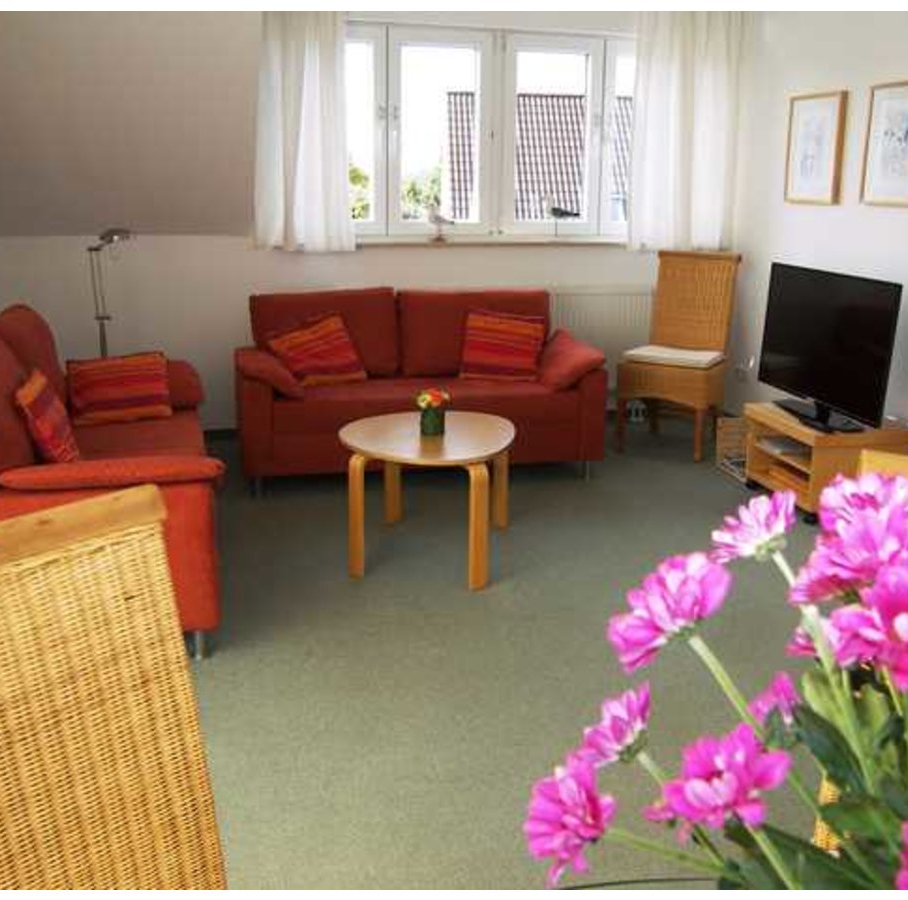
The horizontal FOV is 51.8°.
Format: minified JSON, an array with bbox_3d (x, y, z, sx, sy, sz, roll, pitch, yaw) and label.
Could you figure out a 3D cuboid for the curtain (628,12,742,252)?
[{"bbox_3d":[1.299,-1.799,5.229,0.694,1.341,0.130,-3,15,-13],"label":"curtain"}]

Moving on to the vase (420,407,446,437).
[{"bbox_3d":[-0.080,-0.099,3.429,0.090,0.100,0.090,-3,16,-11],"label":"vase"}]

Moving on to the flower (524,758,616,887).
[{"bbox_3d":[0.073,0.235,0.590,0.052,0.068,0.070,-2,16,-8],"label":"flower"}]

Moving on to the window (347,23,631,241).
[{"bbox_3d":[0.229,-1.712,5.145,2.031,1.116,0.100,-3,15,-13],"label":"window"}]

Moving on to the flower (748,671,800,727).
[{"bbox_3d":[0.219,0.171,0.640,0.038,0.036,0.037,6,17,20],"label":"flower"}]

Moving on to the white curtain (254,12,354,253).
[{"bbox_3d":[-0.757,-1.693,4.746,0.505,1.334,0.130,-3,15,-13],"label":"white curtain"}]

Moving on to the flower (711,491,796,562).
[{"bbox_3d":[0.212,0.053,0.660,0.061,0.036,0.061,-24,-12,0],"label":"flower"}]

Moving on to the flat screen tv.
[{"bbox_3d":[1.569,-0.431,4.000,0.210,0.645,0.920,-3,17,-12],"label":"flat screen tv"}]

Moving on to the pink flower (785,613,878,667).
[{"bbox_3d":[0.246,0.121,0.600,0.068,0.042,0.057,8,18,23],"label":"pink flower"}]

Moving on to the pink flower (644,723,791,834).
[{"bbox_3d":[0.154,0.188,0.540,0.068,0.042,0.068,-10,46,11],"label":"pink flower"}]

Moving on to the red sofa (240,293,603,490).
[{"bbox_3d":[-0.190,-0.332,4.667,1.700,0.840,0.920,-3,16,-11],"label":"red sofa"}]

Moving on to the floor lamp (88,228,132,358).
[{"bbox_3d":[-1.725,-0.520,4.691,0.260,1.170,0.210,2,16,5],"label":"floor lamp"}]

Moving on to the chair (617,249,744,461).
[{"bbox_3d":[1.210,-0.527,5.044,0.460,1.020,0.560,9,18,27],"label":"chair"}]

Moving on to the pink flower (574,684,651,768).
[{"bbox_3d":[0.103,0.176,0.600,0.034,0.060,0.060,46,0,9],"label":"pink flower"}]

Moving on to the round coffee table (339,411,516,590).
[{"bbox_3d":[-0.100,0.159,3.529,0.691,0.440,0.712,0,14,0],"label":"round coffee table"}]

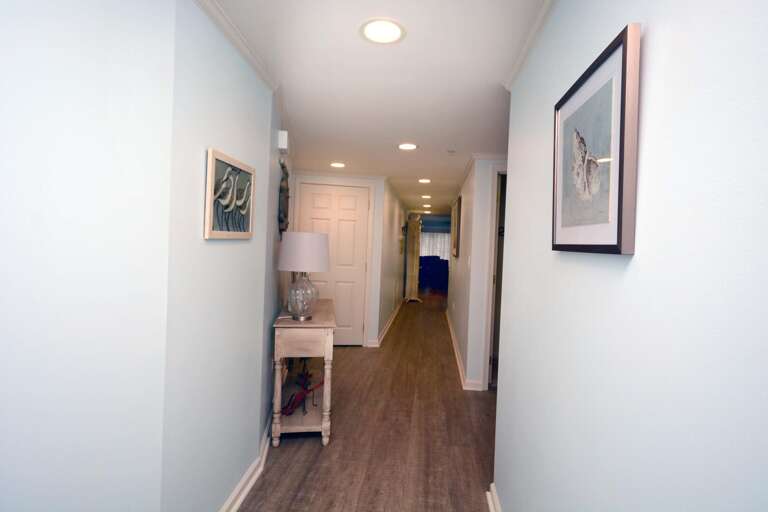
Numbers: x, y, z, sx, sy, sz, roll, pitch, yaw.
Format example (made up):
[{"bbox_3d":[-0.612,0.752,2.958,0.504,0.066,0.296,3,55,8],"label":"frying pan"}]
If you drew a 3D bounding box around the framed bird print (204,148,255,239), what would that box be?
[{"bbox_3d":[-0.690,-0.259,1.759,0.022,0.358,0.455,3,2,3],"label":"framed bird print"}]

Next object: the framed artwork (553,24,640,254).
[{"bbox_3d":[0.508,-0.232,0.963,0.025,0.445,0.436,1,2,7],"label":"framed artwork"}]

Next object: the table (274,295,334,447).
[{"bbox_3d":[-0.615,0.830,3.052,0.396,0.808,1.117,2,2,-9],"label":"table"}]

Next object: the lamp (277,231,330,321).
[{"bbox_3d":[-0.556,0.140,2.686,0.360,0.603,0.360,2,2,-9],"label":"lamp"}]

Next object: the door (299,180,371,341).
[{"bbox_3d":[-0.657,0.136,4.856,0.821,2.030,0.040,2,2,-10],"label":"door"}]

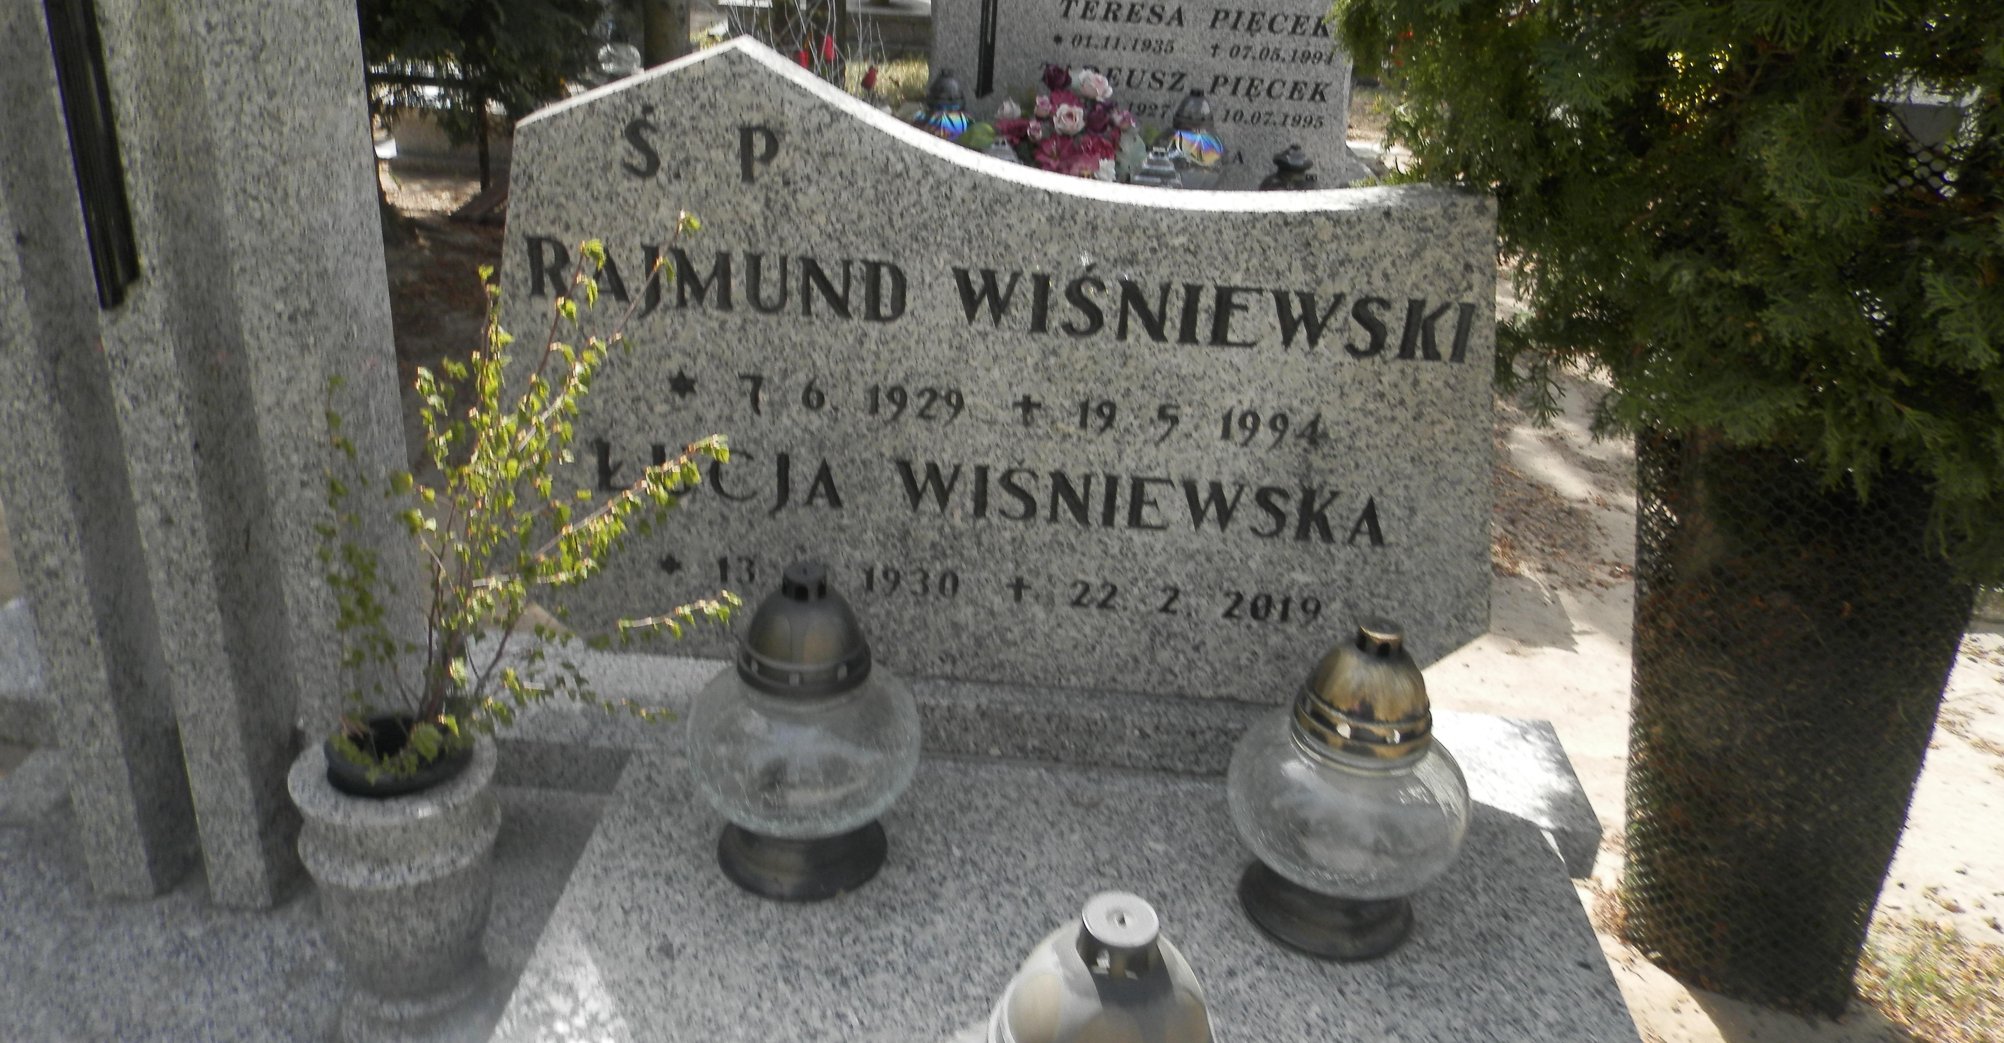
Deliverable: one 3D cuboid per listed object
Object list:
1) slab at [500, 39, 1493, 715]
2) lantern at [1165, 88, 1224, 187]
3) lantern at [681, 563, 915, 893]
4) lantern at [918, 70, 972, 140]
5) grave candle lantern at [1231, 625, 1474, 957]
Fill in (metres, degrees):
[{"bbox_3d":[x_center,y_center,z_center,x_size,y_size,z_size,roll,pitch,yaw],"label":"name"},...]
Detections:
[{"bbox_3d":[-0.010,-0.126,1.367,0.997,0.595,0.080,4,24,1],"label":"slab"},{"bbox_3d":[0.528,-1.012,3.849,0.158,0.253,0.158,4,24,1],"label":"lantern"},{"bbox_3d":[-0.174,0.173,1.280,0.205,0.276,0.205,4,24,1],"label":"lantern"},{"bbox_3d":[-0.154,-1.066,3.858,0.158,0.253,0.158,4,24,1],"label":"lantern"},{"bbox_3d":[0.301,0.217,1.252,0.205,0.275,0.205,4,24,1],"label":"grave candle lantern"}]

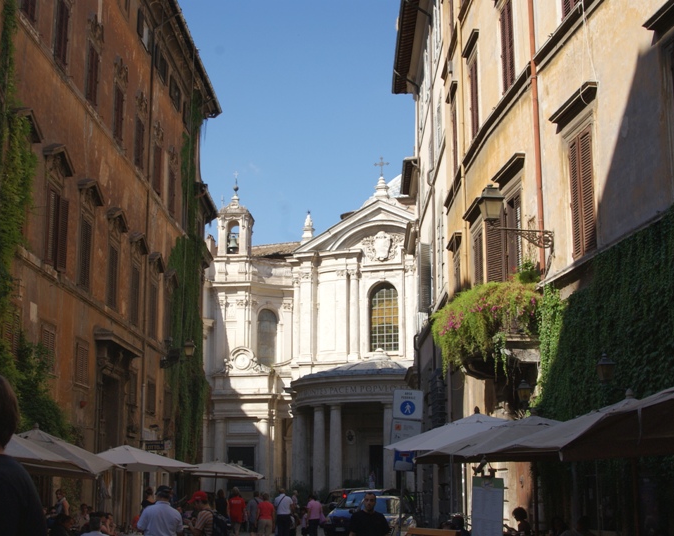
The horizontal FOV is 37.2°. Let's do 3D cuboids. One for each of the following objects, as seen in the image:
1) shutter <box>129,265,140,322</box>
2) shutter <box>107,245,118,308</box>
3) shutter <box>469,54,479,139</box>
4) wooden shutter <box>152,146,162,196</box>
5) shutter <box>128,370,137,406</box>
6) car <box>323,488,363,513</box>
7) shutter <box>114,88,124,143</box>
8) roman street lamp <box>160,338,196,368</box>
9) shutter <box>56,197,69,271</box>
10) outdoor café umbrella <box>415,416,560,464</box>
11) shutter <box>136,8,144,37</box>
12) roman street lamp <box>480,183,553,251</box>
[{"bbox_3d":[-7.589,1.062,37.777,0.060,2.117,1.114,-1,-13,3],"label":"shutter"},{"bbox_3d":[-7.749,0.307,34.618,0.060,2.005,1.157,-1,-13,3],"label":"shutter"},{"bbox_3d":[3.514,-4.267,25.747,0.080,2.150,0.941,1,-12,-5],"label":"shutter"},{"bbox_3d":[-7.459,-4.058,41.660,0.060,1.915,1.237,-1,-13,3],"label":"wooden shutter"},{"bbox_3d":[-7.466,4.492,36.951,0.080,1.142,1.057,-1,-12,2],"label":"shutter"},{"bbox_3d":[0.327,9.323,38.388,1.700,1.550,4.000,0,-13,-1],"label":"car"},{"bbox_3d":[-7.763,-5.438,35.633,0.060,1.868,1.110,-1,-13,3],"label":"shutter"},{"bbox_3d":[-6.636,3.580,42.009,1.400,1.221,0.440,-1,-12,2],"label":"roman street lamp"},{"bbox_3d":[-7.774,-0.916,28.514,0.080,2.058,0.512,-3,-12,13],"label":"shutter"},{"bbox_3d":[2.894,3.507,14.380,3.000,2.800,3.000,2,-13,-7],"label":"outdoor café umbrella"},{"bbox_3d":[-7.554,-9.407,38.564,0.080,0.888,0.595,-2,-12,8],"label":"shutter"},{"bbox_3d":[3.493,-0.994,19.394,1.423,1.237,0.420,1,-12,-8],"label":"roman street lamp"}]

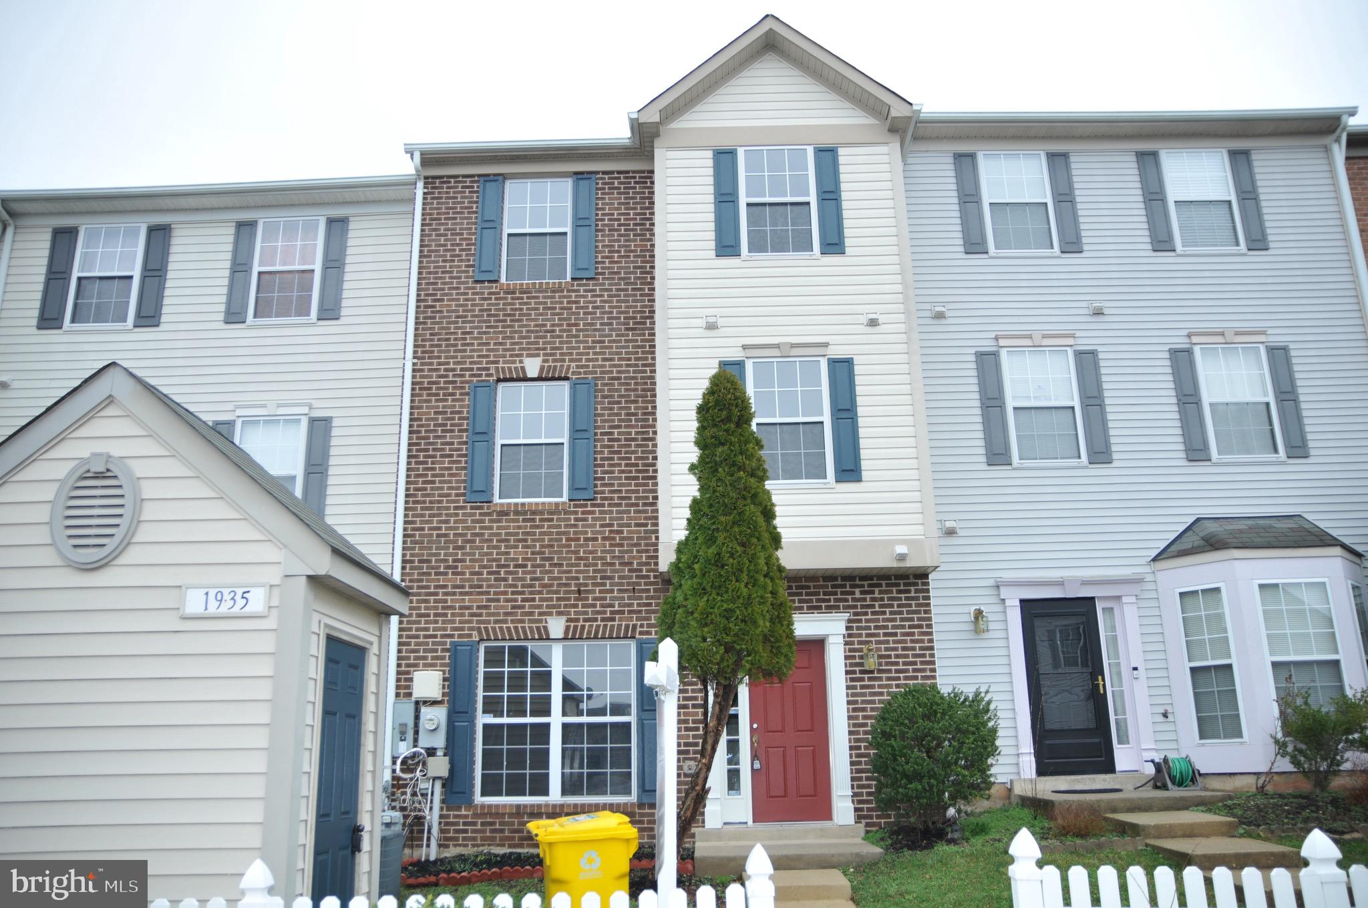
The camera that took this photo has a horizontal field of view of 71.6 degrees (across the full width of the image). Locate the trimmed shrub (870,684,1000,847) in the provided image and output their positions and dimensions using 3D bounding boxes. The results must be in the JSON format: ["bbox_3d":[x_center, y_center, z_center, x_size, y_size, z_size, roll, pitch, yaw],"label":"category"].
[{"bbox_3d":[2.756,3.361,10.361,1.420,1.660,1.400,-1,-15,-1],"label":"trimmed shrub"}]

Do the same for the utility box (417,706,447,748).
[{"bbox_3d":[-2.798,3.041,10.547,0.300,0.460,0.190,-1,-15,0],"label":"utility box"}]

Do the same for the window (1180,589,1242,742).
[{"bbox_3d":[6.179,2.459,11.122,0.560,1.790,0.090,-15,-20,42],"label":"window"}]

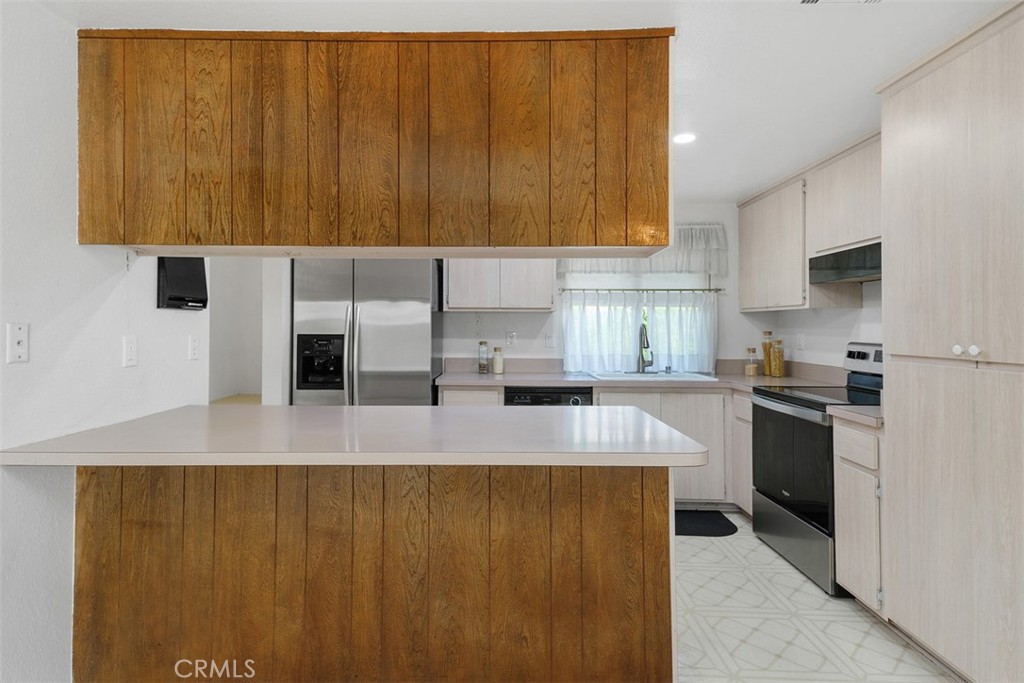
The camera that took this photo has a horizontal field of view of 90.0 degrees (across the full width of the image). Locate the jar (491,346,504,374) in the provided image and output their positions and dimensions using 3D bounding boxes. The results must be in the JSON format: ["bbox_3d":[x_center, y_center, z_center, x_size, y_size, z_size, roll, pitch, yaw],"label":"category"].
[{"bbox_3d":[-0.103,0.152,3.964,0.086,0.207,0.086,0,1,0],"label":"jar"}]

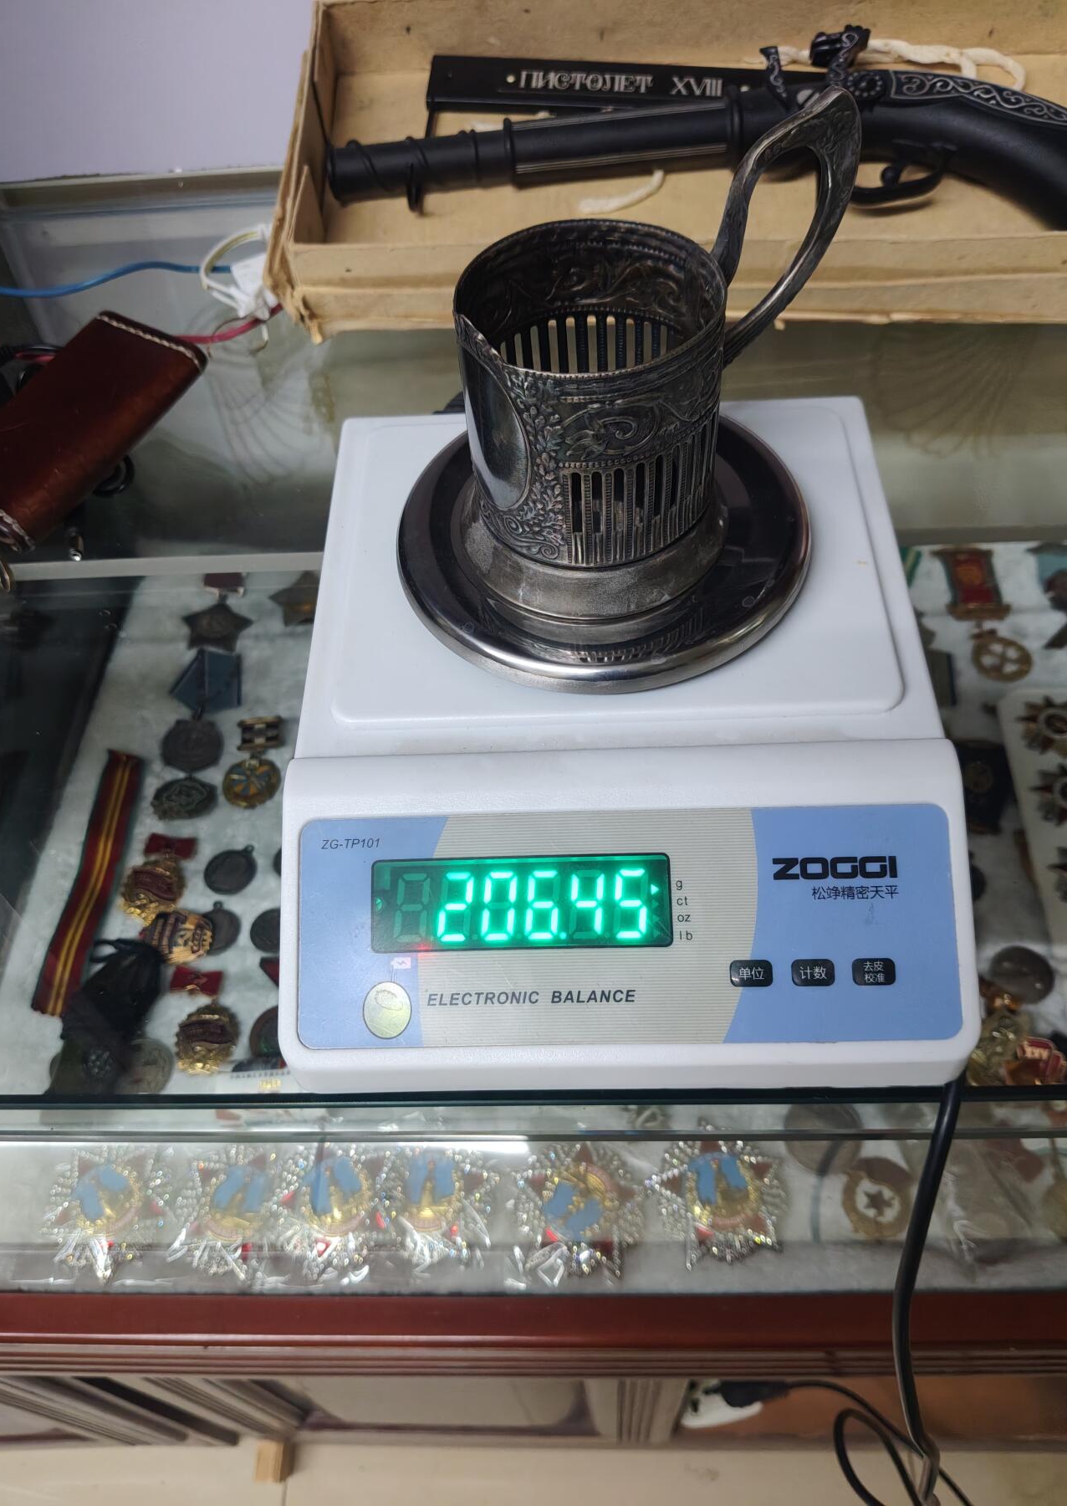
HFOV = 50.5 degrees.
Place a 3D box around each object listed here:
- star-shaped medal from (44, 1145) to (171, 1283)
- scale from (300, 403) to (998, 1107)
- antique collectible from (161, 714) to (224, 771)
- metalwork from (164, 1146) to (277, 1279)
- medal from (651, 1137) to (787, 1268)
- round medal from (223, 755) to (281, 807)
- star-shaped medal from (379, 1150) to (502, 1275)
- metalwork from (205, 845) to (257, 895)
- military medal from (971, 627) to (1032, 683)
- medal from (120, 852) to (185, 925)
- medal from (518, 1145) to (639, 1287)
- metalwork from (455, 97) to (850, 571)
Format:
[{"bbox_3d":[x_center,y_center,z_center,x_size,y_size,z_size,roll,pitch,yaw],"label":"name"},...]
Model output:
[{"bbox_3d":[-0.221,0.238,0.587,0.070,0.008,0.070,-38,61,-21],"label":"star-shaped medal"},{"bbox_3d":[0.025,-0.018,0.358,0.191,0.074,0.231,-1,54,3],"label":"scale"},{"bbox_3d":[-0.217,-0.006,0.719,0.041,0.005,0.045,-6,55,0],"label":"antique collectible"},{"bbox_3d":[-0.158,0.236,0.584,0.068,0.008,0.070,17,57,15],"label":"metalwork"},{"bbox_3d":[0.089,0.213,0.543,0.065,0.008,0.065,-8,55,-2],"label":"medal"},{"bbox_3d":[-0.185,0.018,0.744,0.037,0.004,0.042,-3,54,1],"label":"round medal"},{"bbox_3d":[-0.046,0.219,0.548,0.065,0.008,0.065,-3,55,2],"label":"star-shaped medal"},{"bbox_3d":[-0.189,0.073,0.706,0.033,0.003,0.037,24,59,19],"label":"metalwork"},{"bbox_3d":[0.298,-0.064,0.724,0.037,0.004,0.045,-6,54,0],"label":"military medal"},{"bbox_3d":[-0.222,0.079,0.659,0.038,0.006,0.046,6,56,8],"label":"medal"},{"bbox_3d":[0.022,0.219,0.543,0.065,0.008,0.065,-40,62,-22],"label":"medal"},{"bbox_3d":[0.032,-0.116,0.319,0.118,0.112,0.080,-20,56,-10],"label":"metalwork"}]

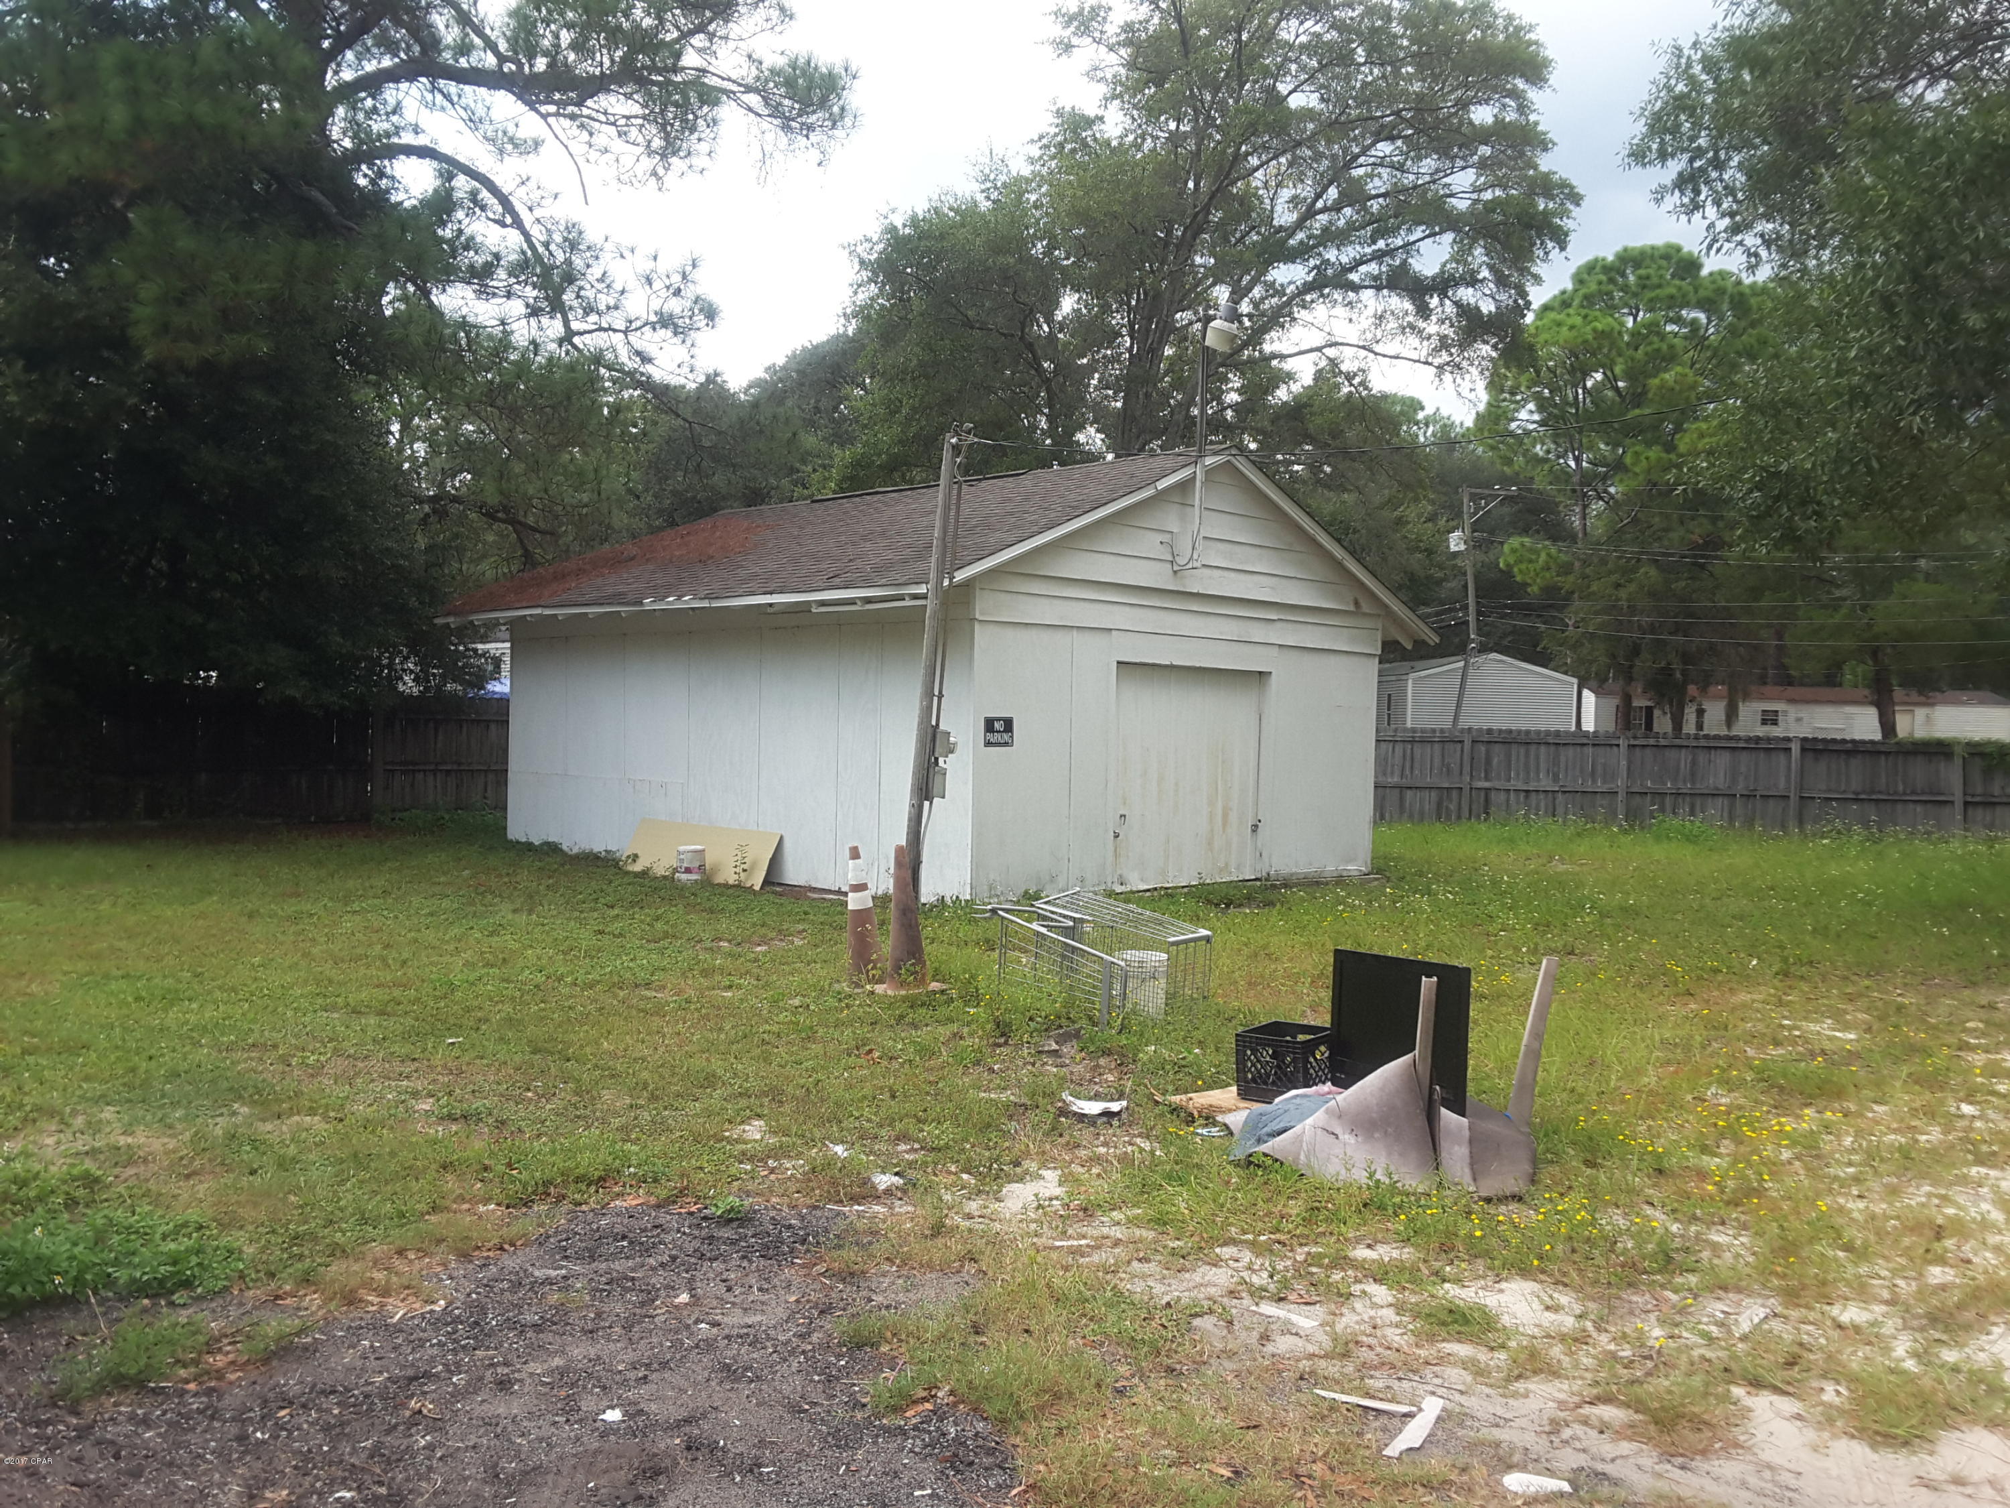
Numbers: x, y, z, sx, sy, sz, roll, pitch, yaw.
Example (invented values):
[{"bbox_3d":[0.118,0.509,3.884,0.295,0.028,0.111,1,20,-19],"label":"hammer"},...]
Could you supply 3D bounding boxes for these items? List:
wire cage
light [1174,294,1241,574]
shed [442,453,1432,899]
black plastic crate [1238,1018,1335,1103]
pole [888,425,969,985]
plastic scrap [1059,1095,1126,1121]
[{"bbox_3d":[0.590,1.230,10.815,0.880,0.550,1.050,1,1,-44],"label":"wire cage"},{"bbox_3d":[2.015,-3.080,17.411,0.500,2.540,0.380,2,1,45],"label":"light"},{"bbox_3d":[-0.868,-0.904,20.719,8.590,4.310,7.690,2,1,45],"label":"shed"},{"bbox_3d":[1.270,1.390,8.040,0.335,0.280,0.345,2,1,38],"label":"black plastic crate"},{"bbox_3d":[-0.517,-0.586,14.000,0.320,3.940,0.220,5,0,9],"label":"pole"},{"bbox_3d":[0.384,1.503,7.697,0.285,0.080,0.140,1,1,0],"label":"plastic scrap"}]

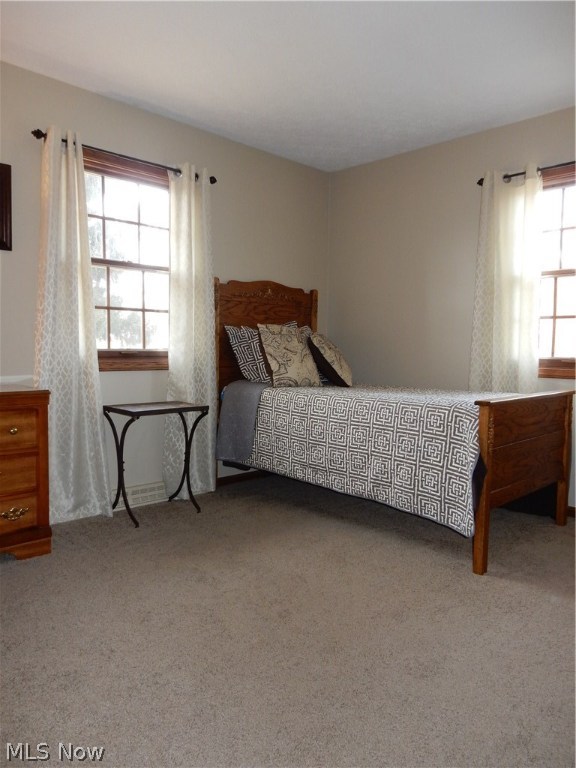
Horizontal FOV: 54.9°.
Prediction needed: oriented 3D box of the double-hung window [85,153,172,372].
[{"bbox_3d":[-0.980,-0.703,3.364,0.110,1.250,0.840,5,7,44],"label":"double-hung window"}]

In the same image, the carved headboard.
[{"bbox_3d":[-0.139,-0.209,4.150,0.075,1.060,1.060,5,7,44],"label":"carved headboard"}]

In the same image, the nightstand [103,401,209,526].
[{"bbox_3d":[-0.768,0.464,3.285,0.470,0.660,0.350,-4,6,-41],"label":"nightstand"}]

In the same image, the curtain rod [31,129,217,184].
[{"bbox_3d":[-0.899,-1.307,3.264,0.090,0.060,1.210,5,7,44],"label":"curtain rod"}]

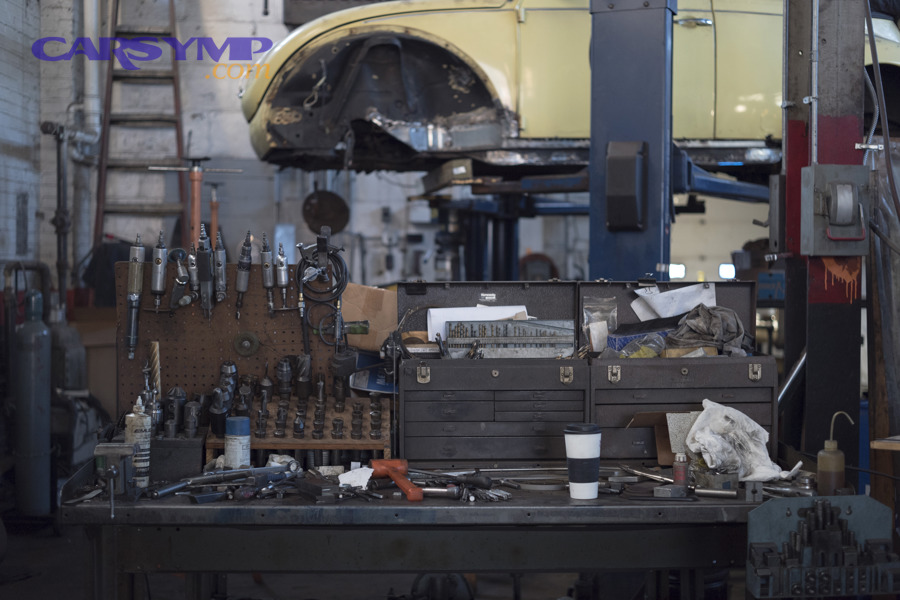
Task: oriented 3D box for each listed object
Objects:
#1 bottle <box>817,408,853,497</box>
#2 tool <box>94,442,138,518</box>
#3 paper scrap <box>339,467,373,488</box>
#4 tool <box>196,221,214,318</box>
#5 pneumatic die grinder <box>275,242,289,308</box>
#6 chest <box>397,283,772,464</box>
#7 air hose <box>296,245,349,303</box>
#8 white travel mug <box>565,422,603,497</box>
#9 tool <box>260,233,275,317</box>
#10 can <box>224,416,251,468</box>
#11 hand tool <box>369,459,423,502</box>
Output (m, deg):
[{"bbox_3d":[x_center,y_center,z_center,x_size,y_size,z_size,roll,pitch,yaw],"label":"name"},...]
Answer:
[{"bbox_3d":[0.916,0.367,2.970,0.090,0.209,0.065,0,3,-2],"label":"bottle"},{"bbox_3d":[-0.784,0.418,2.940,0.100,0.163,0.165,0,3,-2],"label":"tool"},{"bbox_3d":[-0.231,0.435,3.060,0.084,0.046,0.050,0,3,2],"label":"paper scrap"},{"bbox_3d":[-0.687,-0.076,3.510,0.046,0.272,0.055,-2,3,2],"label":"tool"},{"bbox_3d":[-0.474,-0.069,3.520,0.035,0.187,0.035,-3,3,2],"label":"pneumatic die grinder"},{"bbox_3d":[0.374,0.200,3.501,1.030,0.501,0.225,0,3,-2],"label":"chest"},{"bbox_3d":[-0.351,-0.073,3.440,0.145,0.162,0.070,0,3,-2],"label":"air hose"},{"bbox_3d":[0.318,0.386,2.980,0.092,0.177,0.092,0,3,2],"label":"white travel mug"},{"bbox_3d":[-0.504,-0.069,3.465,0.038,0.236,0.042,-4,0,-2],"label":"tool"},{"bbox_3d":[-0.541,0.379,3.180,0.064,0.165,0.064,0,3,-2],"label":"can"},{"bbox_3d":[-0.121,0.442,3.075,0.105,0.052,0.287,-1,3,-16],"label":"hand tool"}]

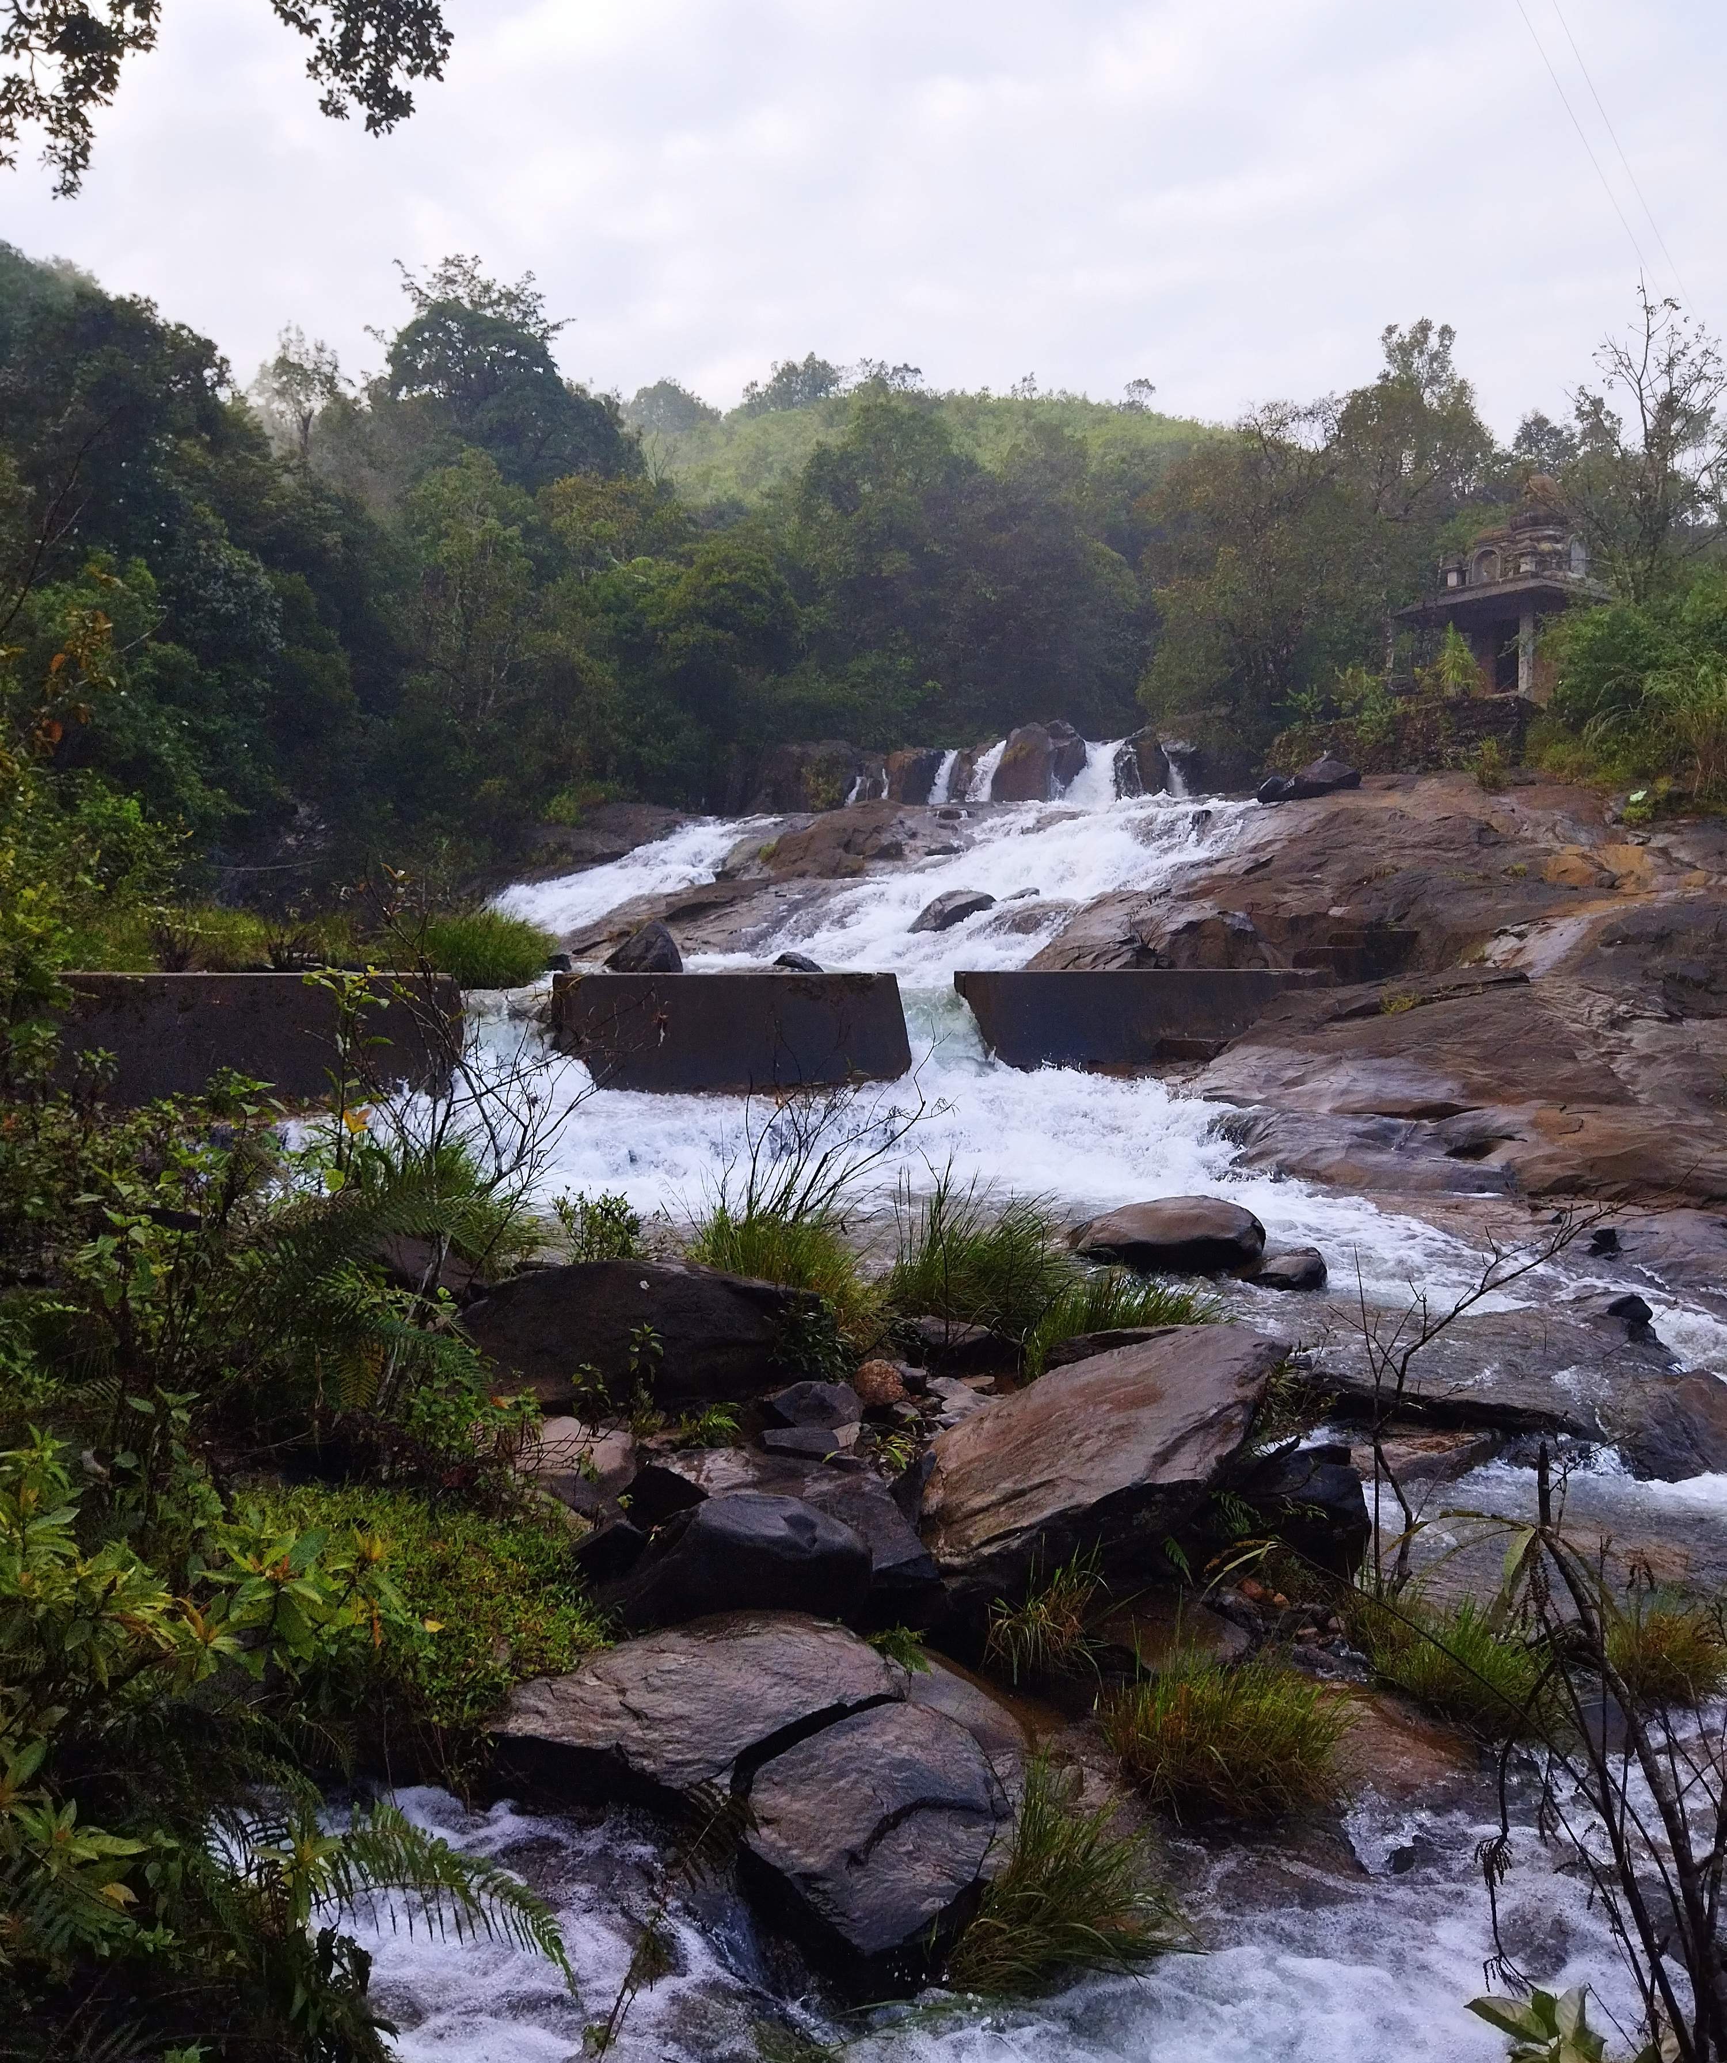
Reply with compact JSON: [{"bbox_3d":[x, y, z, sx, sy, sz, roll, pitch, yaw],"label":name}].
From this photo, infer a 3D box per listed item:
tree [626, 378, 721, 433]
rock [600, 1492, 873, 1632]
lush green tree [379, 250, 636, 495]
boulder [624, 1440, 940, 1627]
[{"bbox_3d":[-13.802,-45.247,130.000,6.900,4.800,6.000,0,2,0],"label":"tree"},{"bbox_3d":[-0.413,1.737,5.850,0.870,0.400,0.600,0,2,-10],"label":"rock"},{"bbox_3d":[-14.836,-26.330,75.000,11.000,13.000,11.000,0,2,0],"label":"lush green tree"},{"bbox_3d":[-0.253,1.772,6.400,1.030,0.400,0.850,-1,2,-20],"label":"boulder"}]

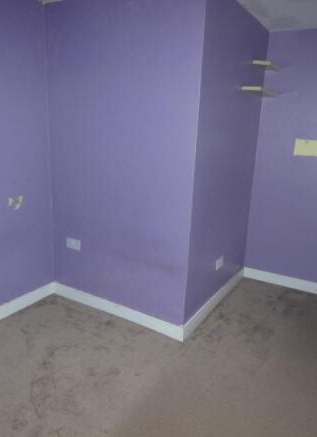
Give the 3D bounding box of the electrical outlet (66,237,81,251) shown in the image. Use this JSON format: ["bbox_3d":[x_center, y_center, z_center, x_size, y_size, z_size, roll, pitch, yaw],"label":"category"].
[{"bbox_3d":[-0.682,0.209,2.708,0.148,0.087,0.020,10,16,30],"label":"electrical outlet"}]

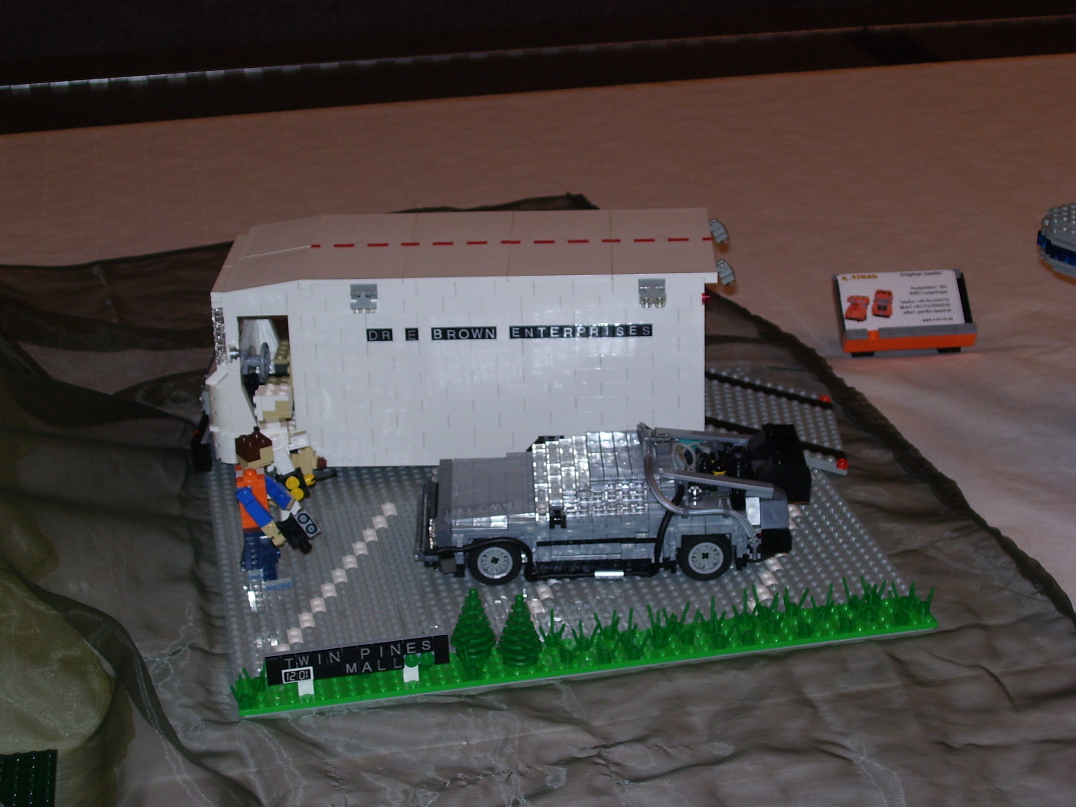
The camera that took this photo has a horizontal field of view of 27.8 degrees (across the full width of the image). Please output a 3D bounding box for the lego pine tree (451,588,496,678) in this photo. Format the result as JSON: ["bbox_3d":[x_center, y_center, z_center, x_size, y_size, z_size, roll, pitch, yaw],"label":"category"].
[{"bbox_3d":[-0.034,0.121,1.173,0.024,0.044,0.024,-6,24,-9],"label":"lego pine tree"}]

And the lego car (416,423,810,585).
[{"bbox_3d":[0.045,0.055,1.297,0.232,0.065,0.102,-1,23,3],"label":"lego car"}]

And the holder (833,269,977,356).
[{"bbox_3d":[0.271,-0.067,1.613,0.096,0.046,0.063,-3,23,-2],"label":"holder"}]

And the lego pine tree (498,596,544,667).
[{"bbox_3d":[-0.009,0.121,1.171,0.024,0.042,0.024,-2,23,1],"label":"lego pine tree"}]

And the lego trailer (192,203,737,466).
[{"bbox_3d":[-0.047,-0.035,1.412,0.326,0.145,0.130,-1,23,3],"label":"lego trailer"}]

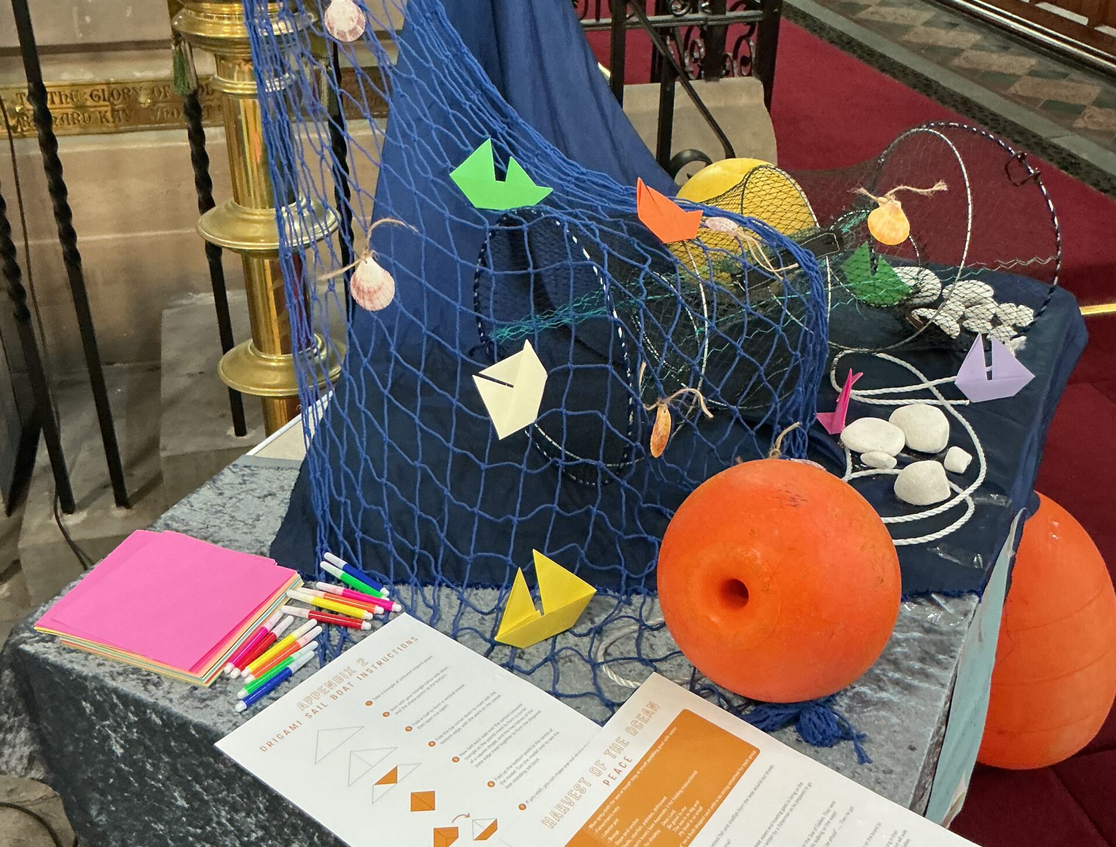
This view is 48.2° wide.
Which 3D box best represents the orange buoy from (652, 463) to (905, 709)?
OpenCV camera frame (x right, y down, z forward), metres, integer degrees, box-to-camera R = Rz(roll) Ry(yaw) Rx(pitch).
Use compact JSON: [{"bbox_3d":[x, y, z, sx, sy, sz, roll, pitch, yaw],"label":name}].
[{"bbox_3d":[0.177,0.126,1.001,0.200,0.200,0.197,0,31,0],"label":"orange buoy"}]

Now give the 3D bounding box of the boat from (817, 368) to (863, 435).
[{"bbox_3d":[0.317,-0.033,1.393,0.045,0.074,0.098,3,31,5],"label":"boat"}]

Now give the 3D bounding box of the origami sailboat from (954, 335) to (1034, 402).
[{"bbox_3d":[0.508,-0.066,1.452,0.101,0.072,0.038,-6,31,-10],"label":"origami sailboat"}]

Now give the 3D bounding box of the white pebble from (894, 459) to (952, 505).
[{"bbox_3d":[0.370,0.060,1.265,0.058,0.045,0.057,0,31,0],"label":"white pebble"}]

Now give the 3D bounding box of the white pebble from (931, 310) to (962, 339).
[{"bbox_3d":[0.499,-0.129,1.602,0.028,0.027,0.047,-23,38,-34],"label":"white pebble"}]

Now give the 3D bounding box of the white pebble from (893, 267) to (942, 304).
[{"bbox_3d":[0.480,-0.185,1.679,0.078,0.047,0.062,0,31,0],"label":"white pebble"}]

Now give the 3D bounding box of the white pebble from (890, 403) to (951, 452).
[{"bbox_3d":[0.392,0.005,1.354,0.063,0.049,0.069,0,31,0],"label":"white pebble"}]

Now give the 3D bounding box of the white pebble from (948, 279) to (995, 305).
[{"bbox_3d":[0.552,-0.174,1.671,0.068,0.034,0.052,0,31,0],"label":"white pebble"}]

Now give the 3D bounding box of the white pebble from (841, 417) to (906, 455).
[{"bbox_3d":[0.341,0.015,1.351,0.069,0.036,0.053,13,33,21],"label":"white pebble"}]

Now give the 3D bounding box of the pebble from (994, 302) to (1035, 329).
[{"bbox_3d":[0.593,-0.140,1.617,0.052,0.032,0.045,0,31,0],"label":"pebble"}]

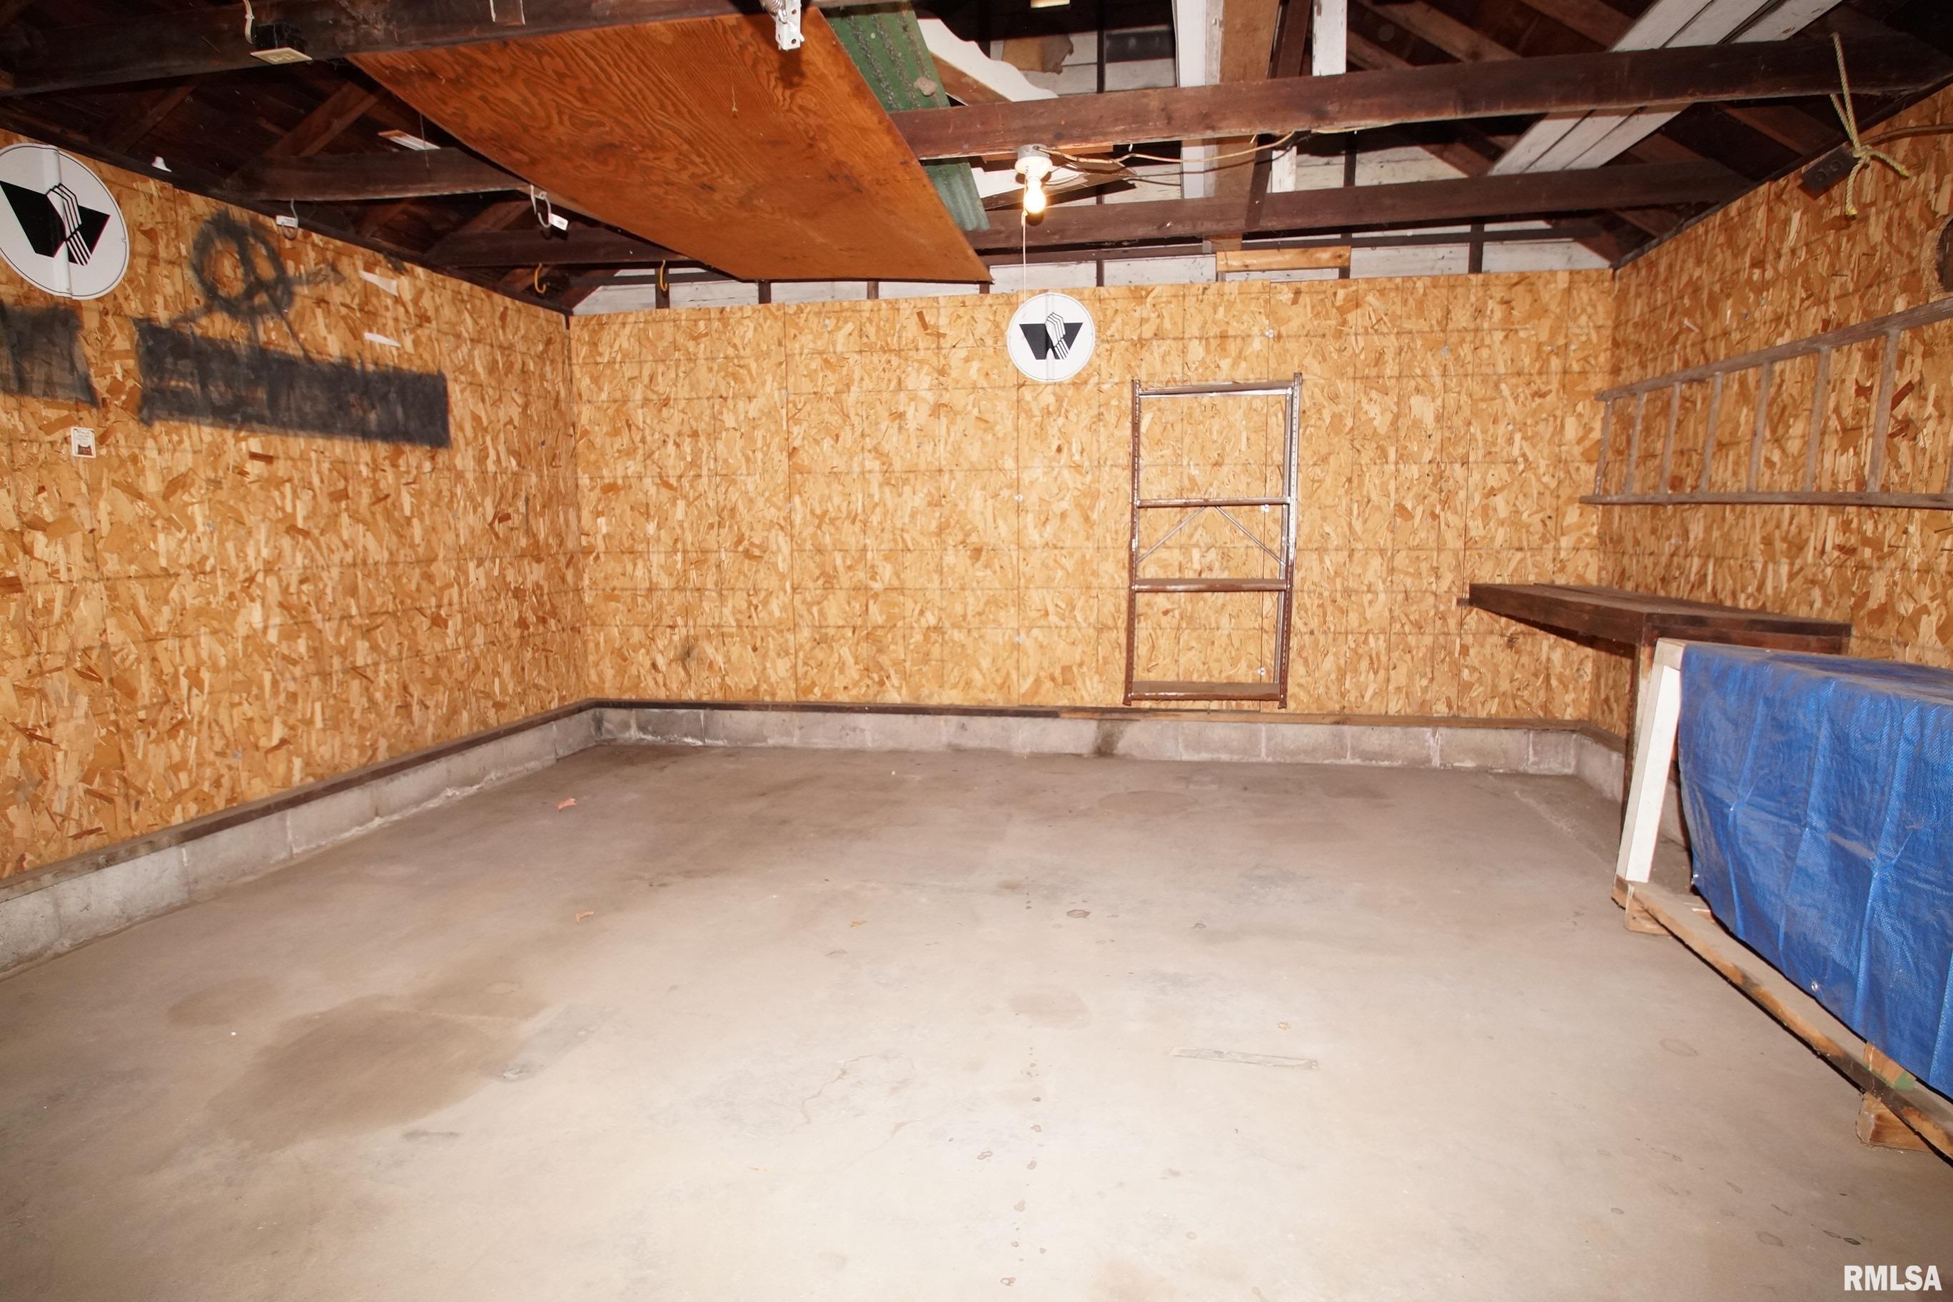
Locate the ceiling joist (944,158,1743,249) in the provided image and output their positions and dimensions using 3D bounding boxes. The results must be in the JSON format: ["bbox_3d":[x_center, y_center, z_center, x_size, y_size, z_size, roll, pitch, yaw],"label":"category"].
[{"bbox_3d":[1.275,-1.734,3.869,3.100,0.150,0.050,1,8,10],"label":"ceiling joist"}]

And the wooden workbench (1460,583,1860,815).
[{"bbox_3d":[2.449,0.250,3.800,0.540,0.915,1.680,1,8,10],"label":"wooden workbench"}]

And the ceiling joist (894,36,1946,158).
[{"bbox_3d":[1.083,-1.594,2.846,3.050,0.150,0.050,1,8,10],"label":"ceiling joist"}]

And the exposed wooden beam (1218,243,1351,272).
[{"bbox_3d":[1.433,-1.834,4.562,0.588,0.089,0.040,1,8,10],"label":"exposed wooden beam"}]

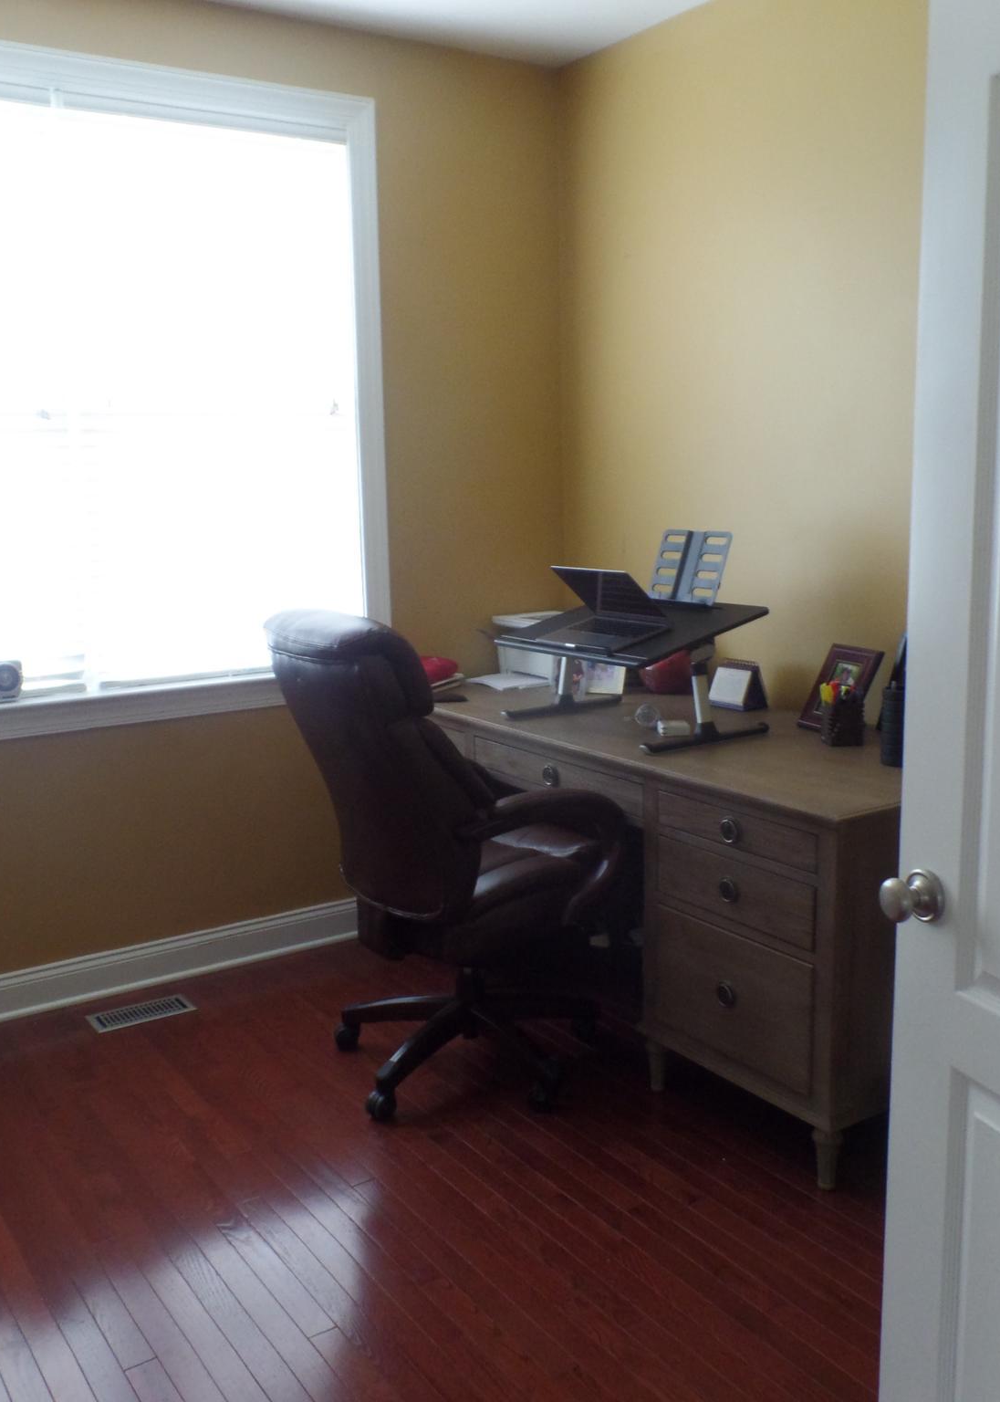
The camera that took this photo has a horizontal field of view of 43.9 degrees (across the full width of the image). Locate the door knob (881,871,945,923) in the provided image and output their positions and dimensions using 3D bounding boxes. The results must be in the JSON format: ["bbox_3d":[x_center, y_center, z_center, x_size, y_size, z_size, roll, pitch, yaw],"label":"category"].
[{"bbox_3d":[0.502,0.244,1.528,0.062,0.066,0.066,-5,11,-23],"label":"door knob"}]

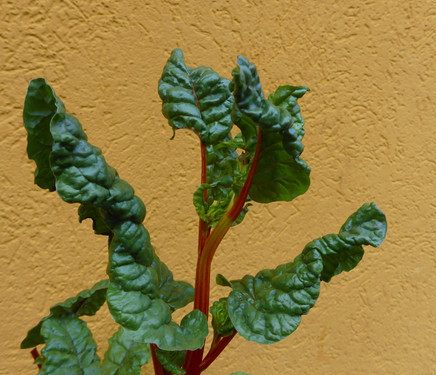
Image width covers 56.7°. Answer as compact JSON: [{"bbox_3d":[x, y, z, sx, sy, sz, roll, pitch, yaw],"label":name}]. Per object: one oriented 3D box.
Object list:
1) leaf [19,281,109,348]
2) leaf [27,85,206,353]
[{"bbox_3d":[-0.226,0.188,0.600,0.140,0.106,0.100,-1,-7,11],"label":"leaf"},{"bbox_3d":[-0.154,0.043,0.550,0.135,0.410,0.130,-28,-6,5],"label":"leaf"}]

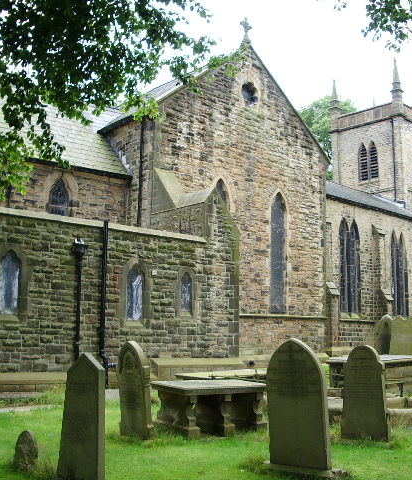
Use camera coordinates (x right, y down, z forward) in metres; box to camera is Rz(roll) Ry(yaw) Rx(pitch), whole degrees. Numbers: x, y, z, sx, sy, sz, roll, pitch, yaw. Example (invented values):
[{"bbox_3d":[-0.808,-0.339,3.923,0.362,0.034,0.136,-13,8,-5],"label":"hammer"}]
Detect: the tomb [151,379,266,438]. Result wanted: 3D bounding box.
[{"bbox_3d":[0.052,2.568,9.903,1.550,0.710,0.910,8,-12,-39],"label":"tomb"}]

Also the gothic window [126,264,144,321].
[{"bbox_3d":[-1.924,1.381,17.213,0.582,1.510,0.220,9,-12,-42],"label":"gothic window"}]

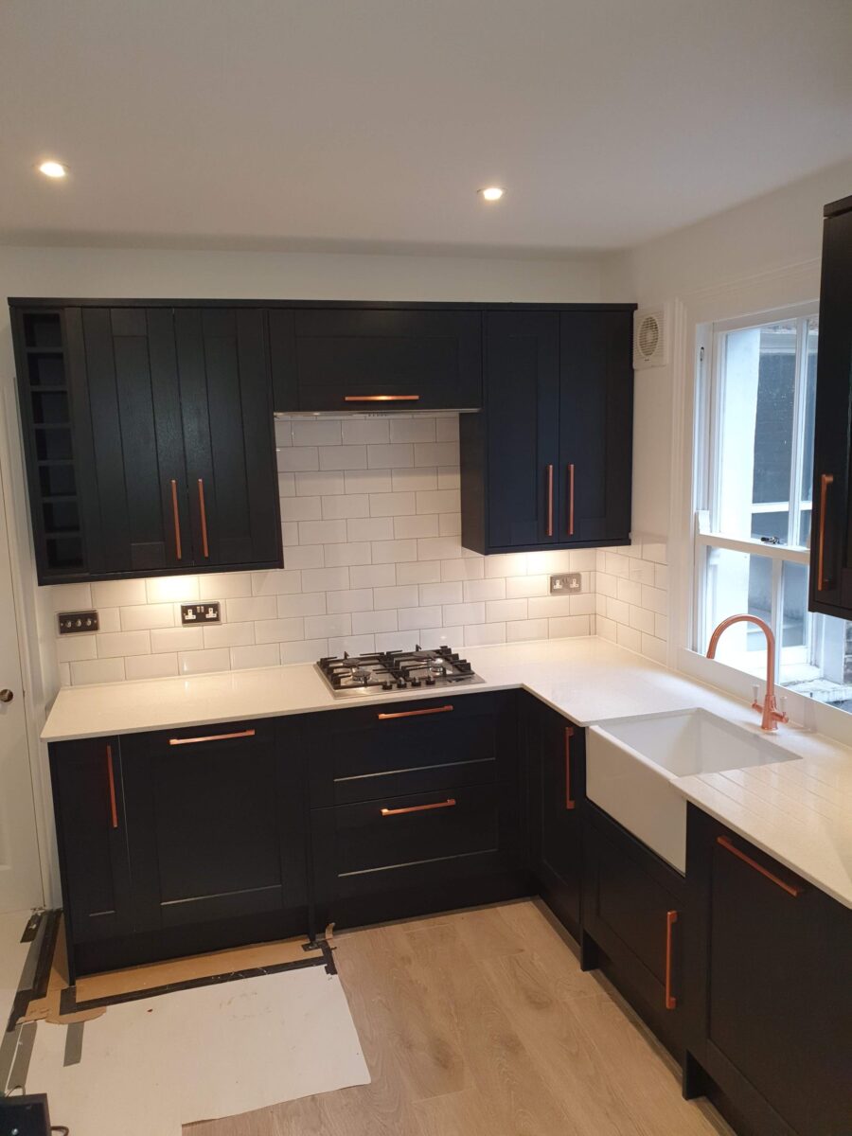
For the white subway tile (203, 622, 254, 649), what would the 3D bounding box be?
[{"bbox_3d":[-0.805,0.272,3.475,0.200,0.099,0.008,-4,9,-16],"label":"white subway tile"}]

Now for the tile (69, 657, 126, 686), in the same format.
[{"bbox_3d":[-1.279,0.405,3.340,0.199,0.097,0.010,-4,8,-16],"label":"tile"}]

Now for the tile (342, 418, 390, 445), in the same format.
[{"bbox_3d":[-0.243,-0.553,3.503,0.198,0.098,0.010,-4,8,-16],"label":"tile"}]

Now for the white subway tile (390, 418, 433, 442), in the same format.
[{"bbox_3d":[-0.051,-0.571,3.581,0.200,0.098,0.009,-4,8,-16],"label":"white subway tile"}]

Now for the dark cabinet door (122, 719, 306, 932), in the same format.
[{"bbox_3d":[-0.725,0.880,2.972,0.596,0.714,0.025,-4,8,-16],"label":"dark cabinet door"}]

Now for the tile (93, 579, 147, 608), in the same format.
[{"bbox_3d":[-1.194,0.104,3.333,0.200,0.100,0.010,-4,8,-16],"label":"tile"}]

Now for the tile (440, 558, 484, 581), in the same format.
[{"bbox_3d":[0.161,0.008,3.723,0.200,0.100,0.010,-4,8,-16],"label":"tile"}]

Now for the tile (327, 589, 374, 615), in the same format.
[{"bbox_3d":[-0.321,0.141,3.598,0.200,0.098,0.009,-4,8,-16],"label":"tile"}]

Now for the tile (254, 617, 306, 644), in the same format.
[{"bbox_3d":[-0.607,0.260,3.527,0.200,0.100,0.010,-4,8,-16],"label":"tile"}]

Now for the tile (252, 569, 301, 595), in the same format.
[{"bbox_3d":[-0.614,0.062,3.501,0.200,0.098,0.009,-4,8,-16],"label":"tile"}]

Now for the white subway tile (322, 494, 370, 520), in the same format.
[{"bbox_3d":[-0.333,-0.254,3.541,0.200,0.098,0.009,-4,8,-16],"label":"white subway tile"}]

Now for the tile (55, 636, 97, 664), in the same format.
[{"bbox_3d":[-1.355,0.311,3.318,0.136,0.099,0.008,-4,9,-16],"label":"tile"}]

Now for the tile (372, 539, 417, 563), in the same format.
[{"bbox_3d":[-0.132,-0.070,3.598,0.198,0.098,0.010,-4,8,-16],"label":"tile"}]

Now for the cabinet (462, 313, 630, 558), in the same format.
[{"bbox_3d":[0.495,-0.564,3.550,0.646,0.956,0.323,-4,8,-16],"label":"cabinet"}]

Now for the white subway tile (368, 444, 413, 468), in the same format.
[{"bbox_3d":[-0.144,-0.467,3.563,0.200,0.099,0.008,-4,9,-16],"label":"white subway tile"}]

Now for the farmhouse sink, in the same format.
[{"bbox_3d":[0.823,0.655,2.588,0.450,0.228,0.572,-4,9,-17],"label":"farmhouse sink"}]

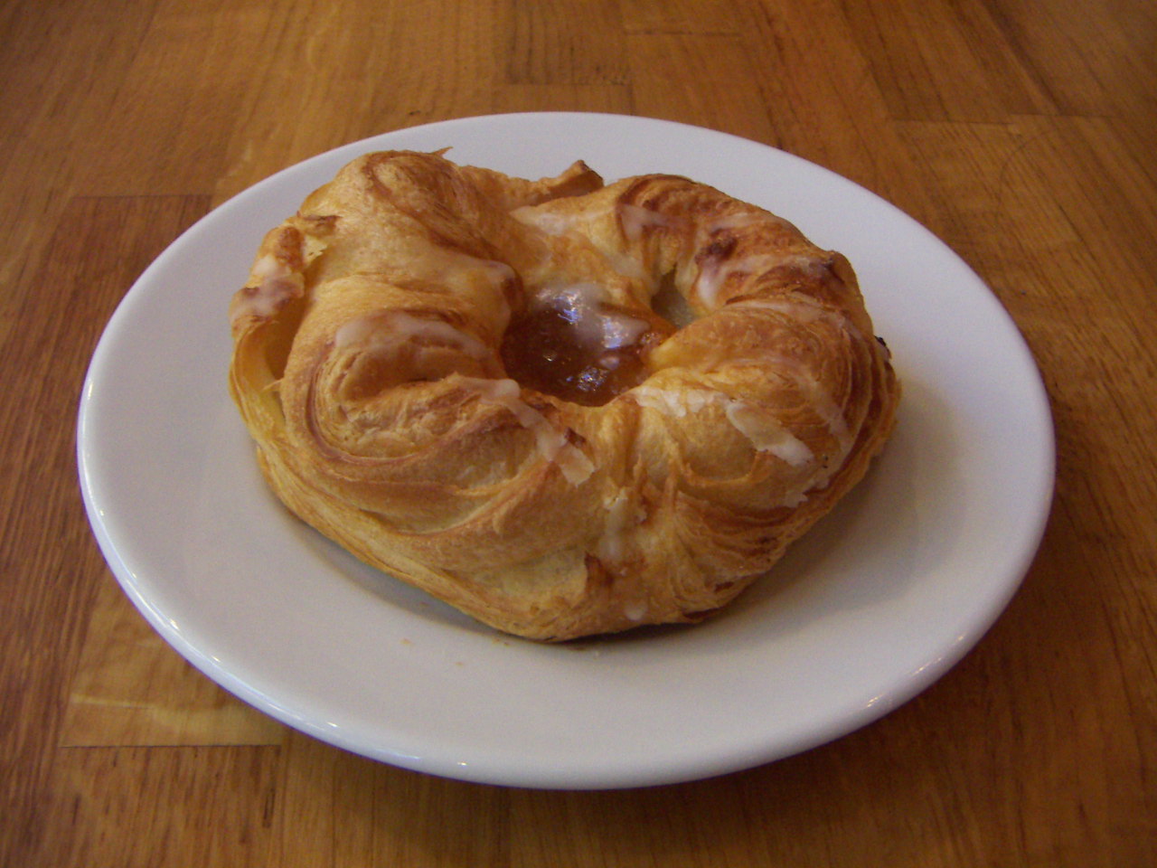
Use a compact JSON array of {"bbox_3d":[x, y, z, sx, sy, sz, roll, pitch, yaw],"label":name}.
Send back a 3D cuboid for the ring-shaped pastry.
[{"bbox_3d":[-0.003,-0.017,0.224,0.126,0.038,0.111,2,44,0],"label":"ring-shaped pastry"}]

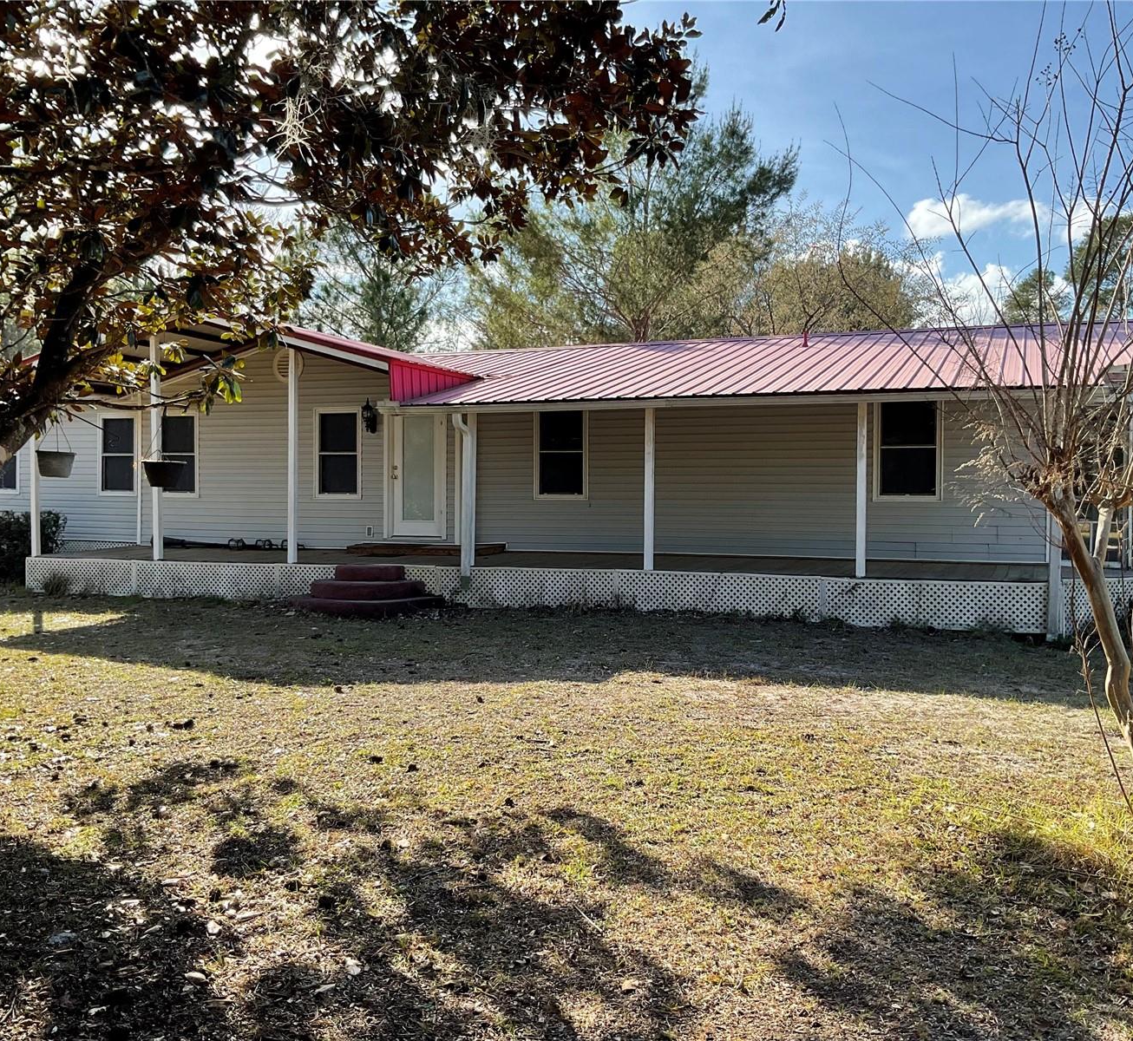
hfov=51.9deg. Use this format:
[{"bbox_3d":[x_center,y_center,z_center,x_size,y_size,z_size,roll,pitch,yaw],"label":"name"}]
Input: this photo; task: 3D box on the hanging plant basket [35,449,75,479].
[{"bbox_3d":[-3.190,-0.348,7.260,0.252,0.168,0.252,0,2,0],"label":"hanging plant basket"}]

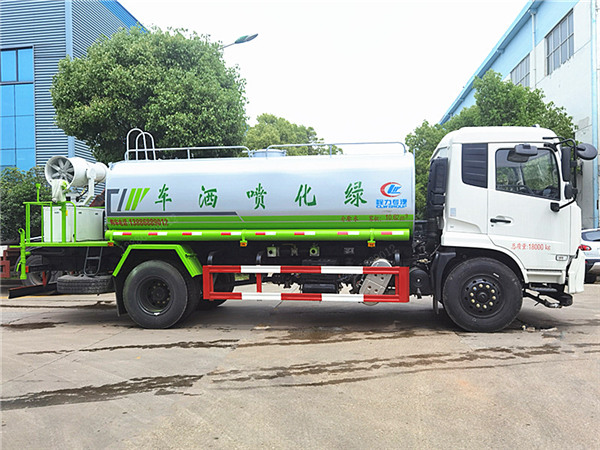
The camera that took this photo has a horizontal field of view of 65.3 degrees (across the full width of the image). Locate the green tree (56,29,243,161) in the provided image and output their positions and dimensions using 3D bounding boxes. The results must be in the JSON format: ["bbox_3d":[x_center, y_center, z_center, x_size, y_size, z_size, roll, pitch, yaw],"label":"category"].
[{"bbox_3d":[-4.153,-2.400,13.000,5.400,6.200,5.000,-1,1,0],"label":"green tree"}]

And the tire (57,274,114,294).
[{"bbox_3d":[-3.701,1.010,8.150,1.050,0.280,1.050,-1,1,7],"label":"tire"}]

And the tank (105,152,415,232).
[{"bbox_3d":[-0.530,-0.430,8.030,4.650,1.380,2.300,-1,1,7],"label":"tank"}]

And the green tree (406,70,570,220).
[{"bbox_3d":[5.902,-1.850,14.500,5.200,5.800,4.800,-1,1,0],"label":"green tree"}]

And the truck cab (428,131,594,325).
[{"bbox_3d":[2.980,0.050,7.600,2.200,2.870,2.450,-1,1,7],"label":"truck cab"}]

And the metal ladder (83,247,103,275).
[{"bbox_3d":[-3.273,0.561,7.400,0.280,0.500,0.120,-1,1,7],"label":"metal ladder"}]

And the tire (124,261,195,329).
[{"bbox_3d":[-2.147,1.046,7.199,1.050,1.050,0.300,-1,1,7],"label":"tire"}]

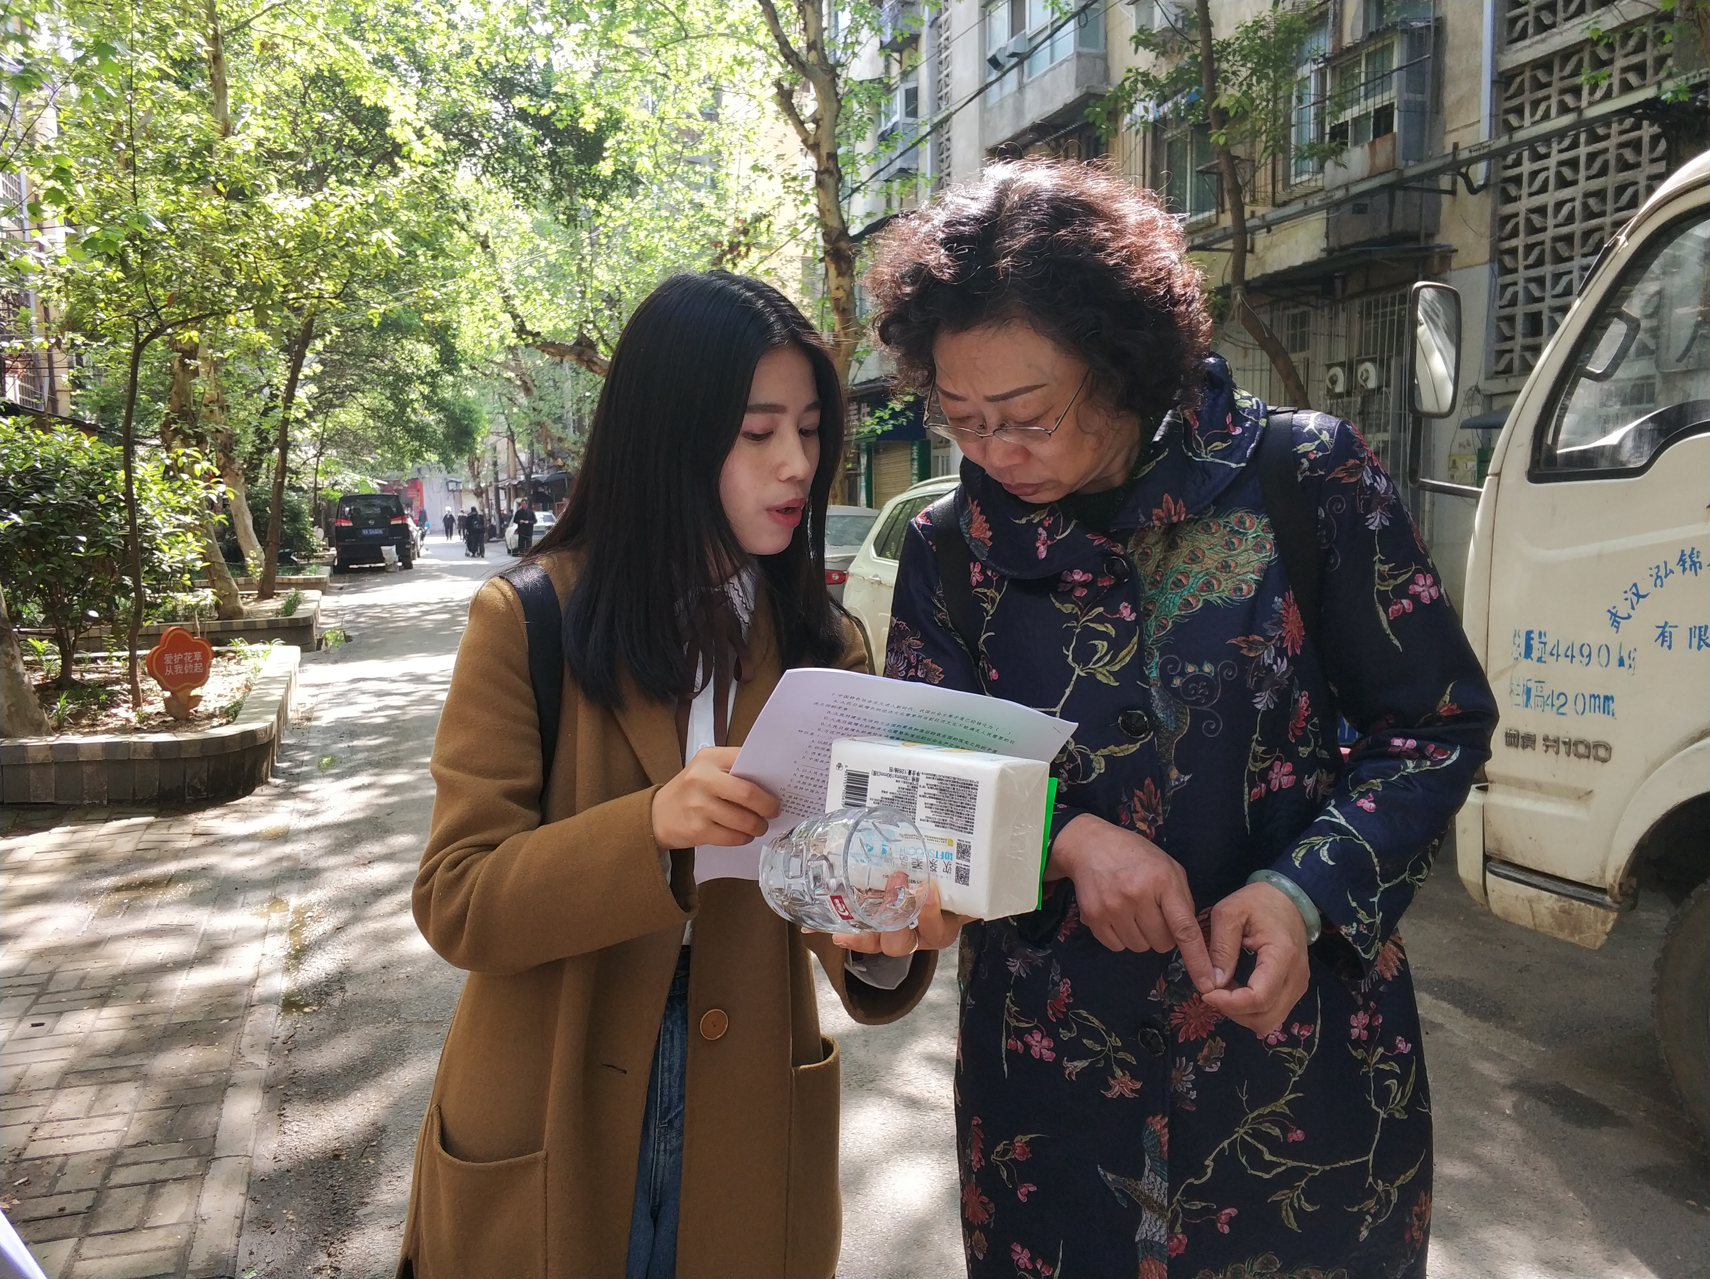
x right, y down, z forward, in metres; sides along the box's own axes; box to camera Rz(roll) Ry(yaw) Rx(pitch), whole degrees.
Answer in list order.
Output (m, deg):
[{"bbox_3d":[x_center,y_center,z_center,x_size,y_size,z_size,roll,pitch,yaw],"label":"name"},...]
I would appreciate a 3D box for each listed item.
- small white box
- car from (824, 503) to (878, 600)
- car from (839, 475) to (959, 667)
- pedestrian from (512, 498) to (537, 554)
[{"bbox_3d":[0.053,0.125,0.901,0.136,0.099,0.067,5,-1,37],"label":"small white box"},{"bbox_3d":[-0.584,-0.555,12.793,1.760,1.460,4.500,-2,6,-20],"label":"car"},{"bbox_3d":[1.365,-0.193,7.817,1.800,1.660,4.400,-2,6,-20],"label":"car"},{"bbox_3d":[-10.351,-3.522,41.800,0.580,1.720,0.360,-1,6,-11],"label":"pedestrian"}]

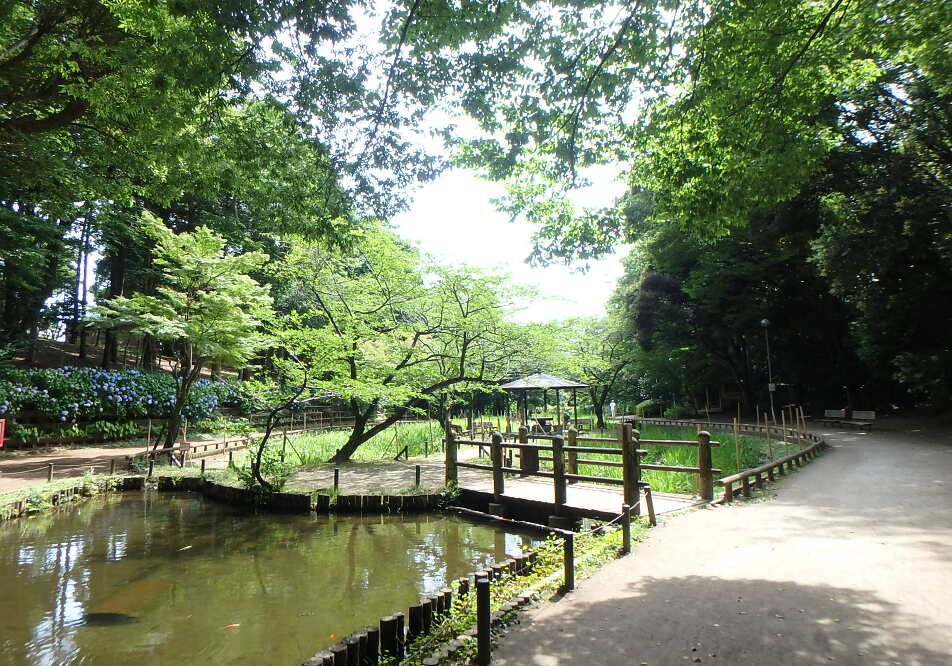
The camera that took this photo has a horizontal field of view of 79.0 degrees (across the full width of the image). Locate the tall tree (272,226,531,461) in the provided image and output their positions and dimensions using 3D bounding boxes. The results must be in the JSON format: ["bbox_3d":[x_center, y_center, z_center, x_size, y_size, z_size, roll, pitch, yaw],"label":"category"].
[{"bbox_3d":[-2.141,0.302,16.600,6.900,6.500,5.800,0,-7,-6],"label":"tall tree"}]

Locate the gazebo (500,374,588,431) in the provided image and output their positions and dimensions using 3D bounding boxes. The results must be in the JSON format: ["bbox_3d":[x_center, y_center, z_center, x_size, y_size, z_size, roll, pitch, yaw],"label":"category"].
[{"bbox_3d":[3.731,3.731,31.000,3.600,3.000,3.600,-6,-9,37],"label":"gazebo"}]

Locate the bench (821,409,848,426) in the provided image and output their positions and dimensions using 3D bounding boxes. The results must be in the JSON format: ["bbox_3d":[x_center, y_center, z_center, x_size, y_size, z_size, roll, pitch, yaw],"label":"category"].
[{"bbox_3d":[16.761,4.021,27.000,0.650,0.800,1.700,1,-7,-18],"label":"bench"}]

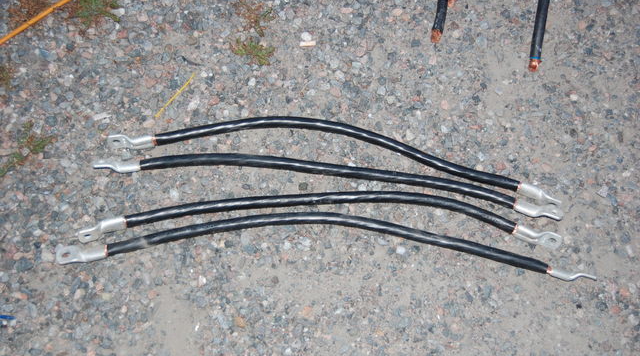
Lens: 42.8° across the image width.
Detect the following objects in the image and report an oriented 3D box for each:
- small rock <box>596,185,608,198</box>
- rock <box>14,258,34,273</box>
[{"bbox_3d":[0.390,0.019,1.127,0.017,0.009,0.015,0,64,0],"label":"small rock"},{"bbox_3d":[-0.390,0.116,1.079,0.026,0.011,0.019,0,64,0],"label":"rock"}]

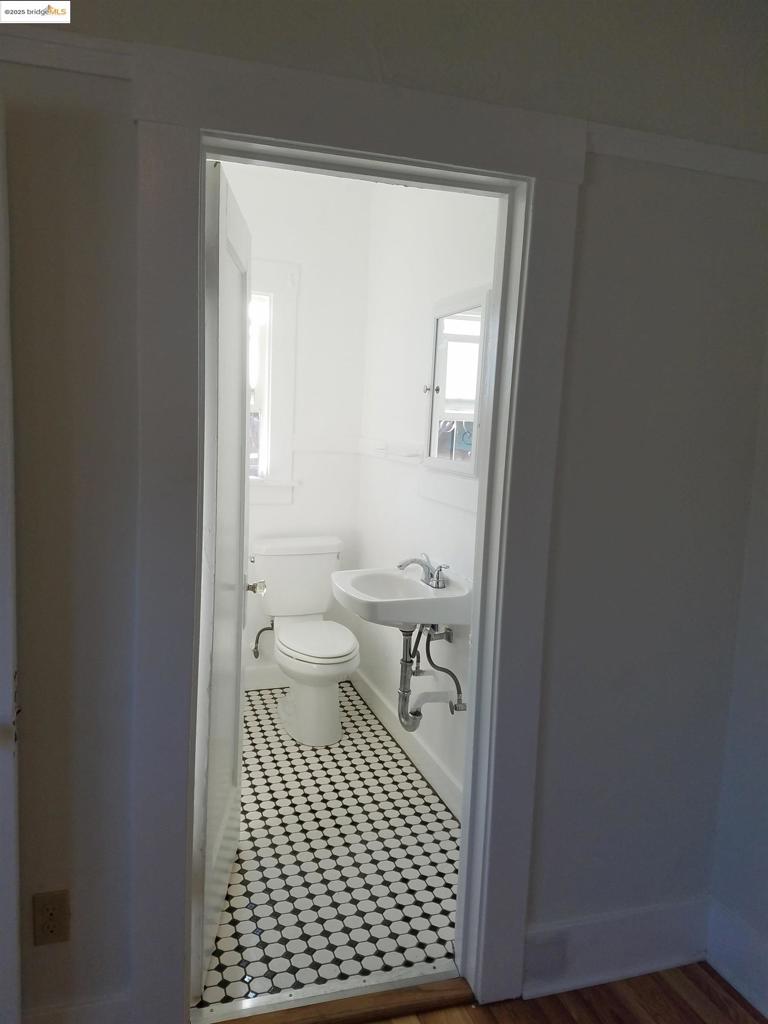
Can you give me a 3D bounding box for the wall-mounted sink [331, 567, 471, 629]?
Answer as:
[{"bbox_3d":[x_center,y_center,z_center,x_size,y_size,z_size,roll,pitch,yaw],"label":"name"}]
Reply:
[{"bbox_3d":[0.038,0.315,2.825,0.393,0.180,0.480,-1,8,-19],"label":"wall-mounted sink"}]

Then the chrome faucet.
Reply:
[{"bbox_3d":[0.130,0.215,2.809,0.175,0.100,0.180,-1,8,-19],"label":"chrome faucet"}]

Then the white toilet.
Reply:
[{"bbox_3d":[-0.358,0.576,3.528,0.440,0.792,0.750,-1,8,-19],"label":"white toilet"}]

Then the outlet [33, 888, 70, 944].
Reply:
[{"bbox_3d":[-0.674,0.823,1.558,0.071,0.115,0.008,0,8,-18],"label":"outlet"}]

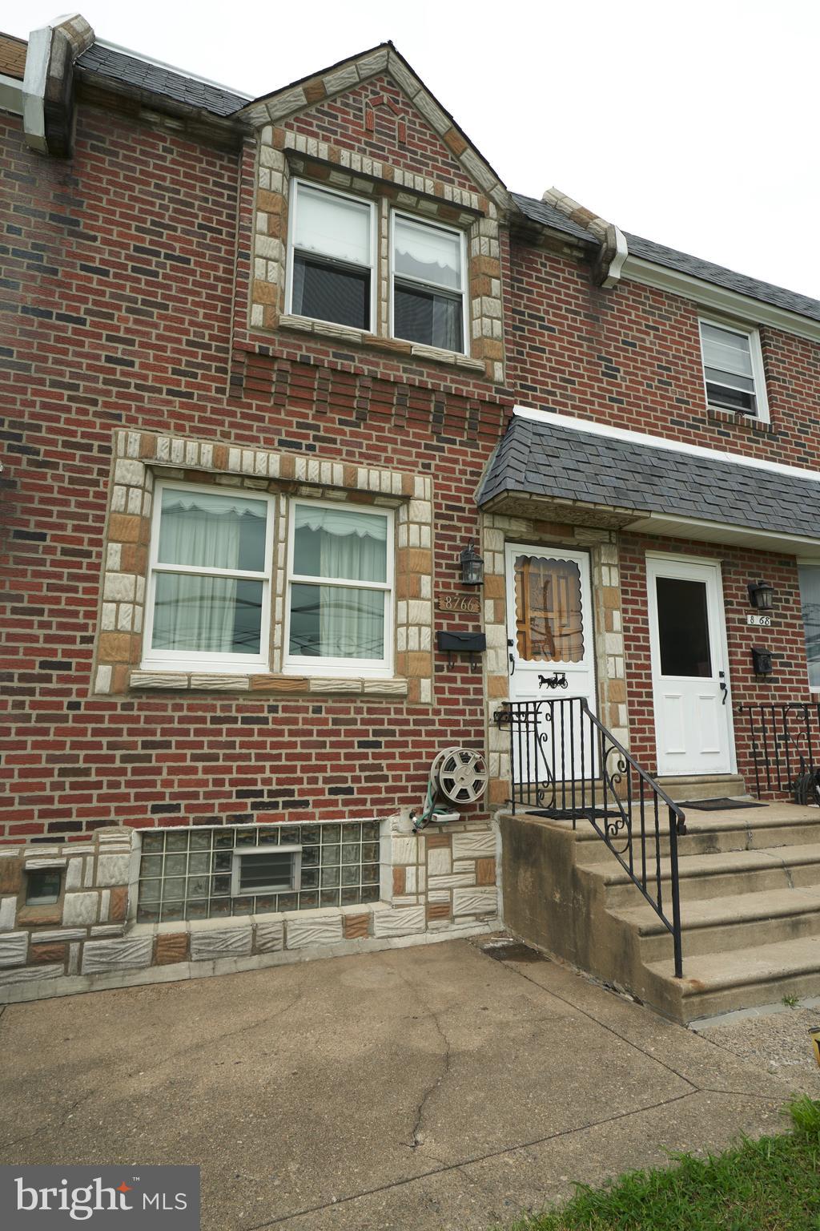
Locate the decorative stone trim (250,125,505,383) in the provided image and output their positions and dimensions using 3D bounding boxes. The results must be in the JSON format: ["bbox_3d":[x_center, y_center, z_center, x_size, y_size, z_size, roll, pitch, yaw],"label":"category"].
[{"bbox_3d":[-0.198,-2.995,5.506,2.234,1.855,0.150,4,-11,-22],"label":"decorative stone trim"}]

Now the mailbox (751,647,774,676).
[{"bbox_3d":[3.520,0.459,6.465,0.170,0.265,0.090,4,-11,-22],"label":"mailbox"}]

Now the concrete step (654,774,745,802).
[{"bbox_3d":[2.644,1.567,5.972,1.000,0.185,0.150,4,-11,-22],"label":"concrete step"}]

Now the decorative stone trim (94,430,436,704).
[{"bbox_3d":[-0.945,-0.307,4.804,2.418,1.859,0.150,4,-11,-22],"label":"decorative stone trim"}]

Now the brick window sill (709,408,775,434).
[{"bbox_3d":[3.514,-2.045,6.956,1.002,0.108,0.120,4,-11,-22],"label":"brick window sill"}]

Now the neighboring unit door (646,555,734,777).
[{"bbox_3d":[2.661,0.469,6.197,0.900,2.060,0.070,4,-11,-22],"label":"neighboring unit door"}]

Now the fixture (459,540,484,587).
[{"bbox_3d":[0.502,-0.436,5.297,0.155,0.375,0.200,4,-11,-22],"label":"fixture"}]

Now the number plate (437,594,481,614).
[{"bbox_3d":[0.400,-0.090,5.292,0.389,0.135,0.025,4,-11,-22],"label":"number plate"}]

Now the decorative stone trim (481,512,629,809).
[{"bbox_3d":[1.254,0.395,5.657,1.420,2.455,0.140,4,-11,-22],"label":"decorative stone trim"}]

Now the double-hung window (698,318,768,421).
[{"bbox_3d":[3.506,-2.712,7.154,0.992,1.135,0.120,4,-11,-22],"label":"double-hung window"}]

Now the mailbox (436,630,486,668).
[{"bbox_3d":[0.411,0.277,5.204,0.400,0.290,0.110,4,-11,-22],"label":"mailbox"}]

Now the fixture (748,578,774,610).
[{"bbox_3d":[3.540,-0.213,6.540,0.150,0.280,0.190,4,-11,-22],"label":"fixture"}]

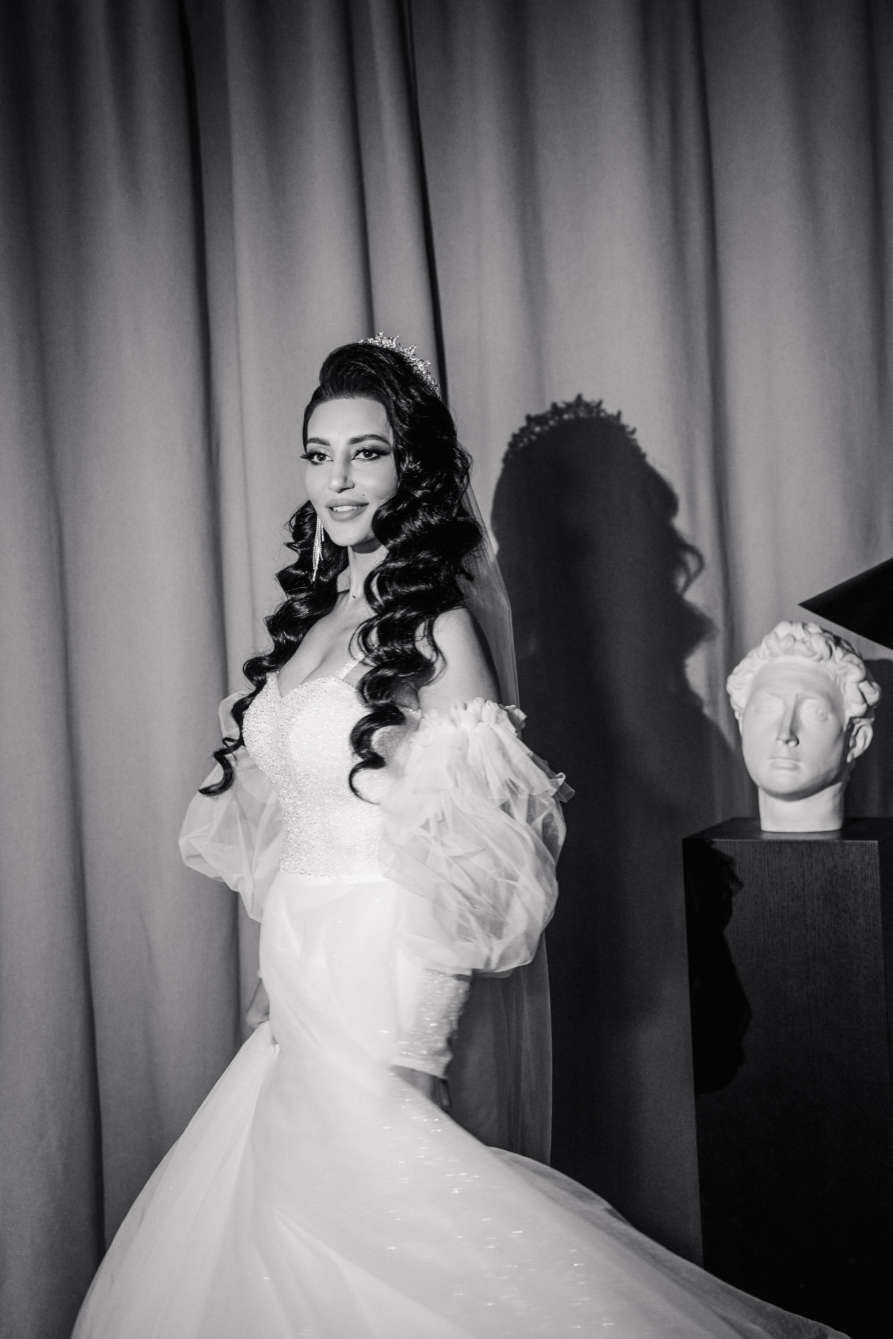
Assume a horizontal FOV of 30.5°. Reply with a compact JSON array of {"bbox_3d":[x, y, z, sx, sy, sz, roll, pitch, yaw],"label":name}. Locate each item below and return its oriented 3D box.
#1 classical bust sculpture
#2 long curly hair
[{"bbox_3d":[0.557,0.086,2.570,0.232,0.328,0.260,-2,1,28],"label":"classical bust sculpture"},{"bbox_3d":[-0.119,-0.126,1.955,0.300,0.535,0.290,-2,1,37],"label":"long curly hair"}]

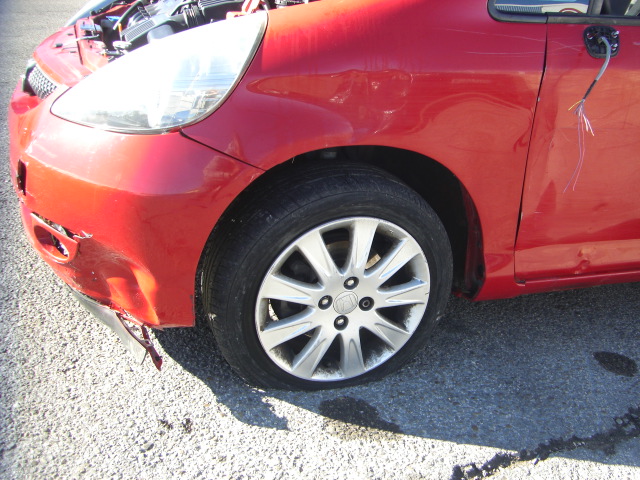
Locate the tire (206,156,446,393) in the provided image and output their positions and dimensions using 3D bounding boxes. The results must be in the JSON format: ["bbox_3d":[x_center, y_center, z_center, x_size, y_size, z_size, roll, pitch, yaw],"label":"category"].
[{"bbox_3d":[0.030,0.091,1.645,0.584,0.560,0.205,-3,25,-19],"label":"tire"}]

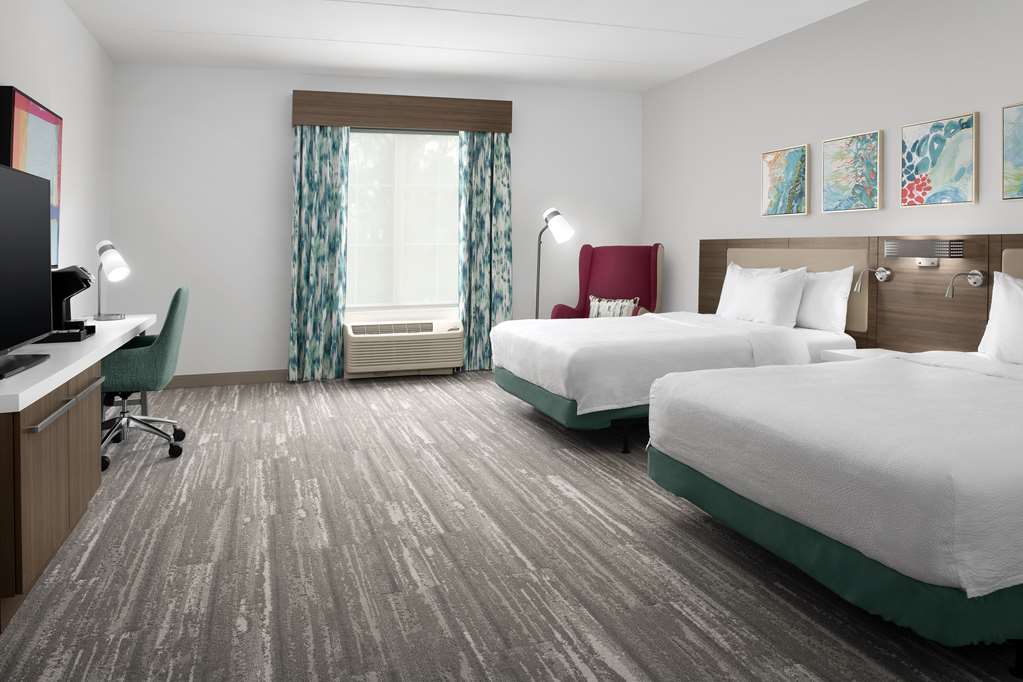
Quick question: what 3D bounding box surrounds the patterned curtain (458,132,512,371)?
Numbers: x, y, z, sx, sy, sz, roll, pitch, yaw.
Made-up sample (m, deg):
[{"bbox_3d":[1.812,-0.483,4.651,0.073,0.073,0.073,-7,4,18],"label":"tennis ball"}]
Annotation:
[{"bbox_3d":[-0.248,-0.879,6.585,0.540,2.317,0.140,-2,7,-18],"label":"patterned curtain"}]

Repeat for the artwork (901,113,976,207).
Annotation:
[{"bbox_3d":[2.411,-1.013,3.850,0.040,0.470,0.450,-2,8,-16],"label":"artwork"}]

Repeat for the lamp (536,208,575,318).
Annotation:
[{"bbox_3d":[0.390,-0.445,6.330,0.450,1.571,0.260,4,7,30],"label":"lamp"}]

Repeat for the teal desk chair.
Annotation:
[{"bbox_3d":[-2.235,0.190,3.930,0.630,0.940,0.620,-2,7,-18],"label":"teal desk chair"}]

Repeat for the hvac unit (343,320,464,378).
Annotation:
[{"bbox_3d":[-1.009,0.080,6.400,1.080,0.440,0.240,-2,8,-17],"label":"hvac unit"}]

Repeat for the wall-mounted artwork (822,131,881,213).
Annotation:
[{"bbox_3d":[2.296,-1.124,4.594,0.040,0.509,0.490,-2,7,-18],"label":"wall-mounted artwork"}]

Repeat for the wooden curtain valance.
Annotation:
[{"bbox_3d":[-0.983,-2.112,6.372,2.017,0.321,0.190,-2,7,-18],"label":"wooden curtain valance"}]

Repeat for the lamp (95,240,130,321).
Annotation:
[{"bbox_3d":[-2.904,-0.439,4.950,0.240,0.560,0.160,4,8,28],"label":"lamp"}]

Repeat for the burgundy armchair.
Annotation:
[{"bbox_3d":[0.875,-0.266,6.150,0.780,1.220,0.800,5,9,33],"label":"burgundy armchair"}]

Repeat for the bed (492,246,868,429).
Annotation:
[{"bbox_3d":[1.041,-0.030,4.580,1.980,1.190,1.460,-2,8,-16],"label":"bed"}]

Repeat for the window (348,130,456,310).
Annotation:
[{"bbox_3d":[-1.026,-1.168,6.501,1.097,1.731,0.100,-2,7,-18],"label":"window"}]

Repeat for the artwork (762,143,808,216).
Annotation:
[{"bbox_3d":[1.974,-1.153,4.930,0.040,0.470,0.460,-2,8,-16],"label":"artwork"}]

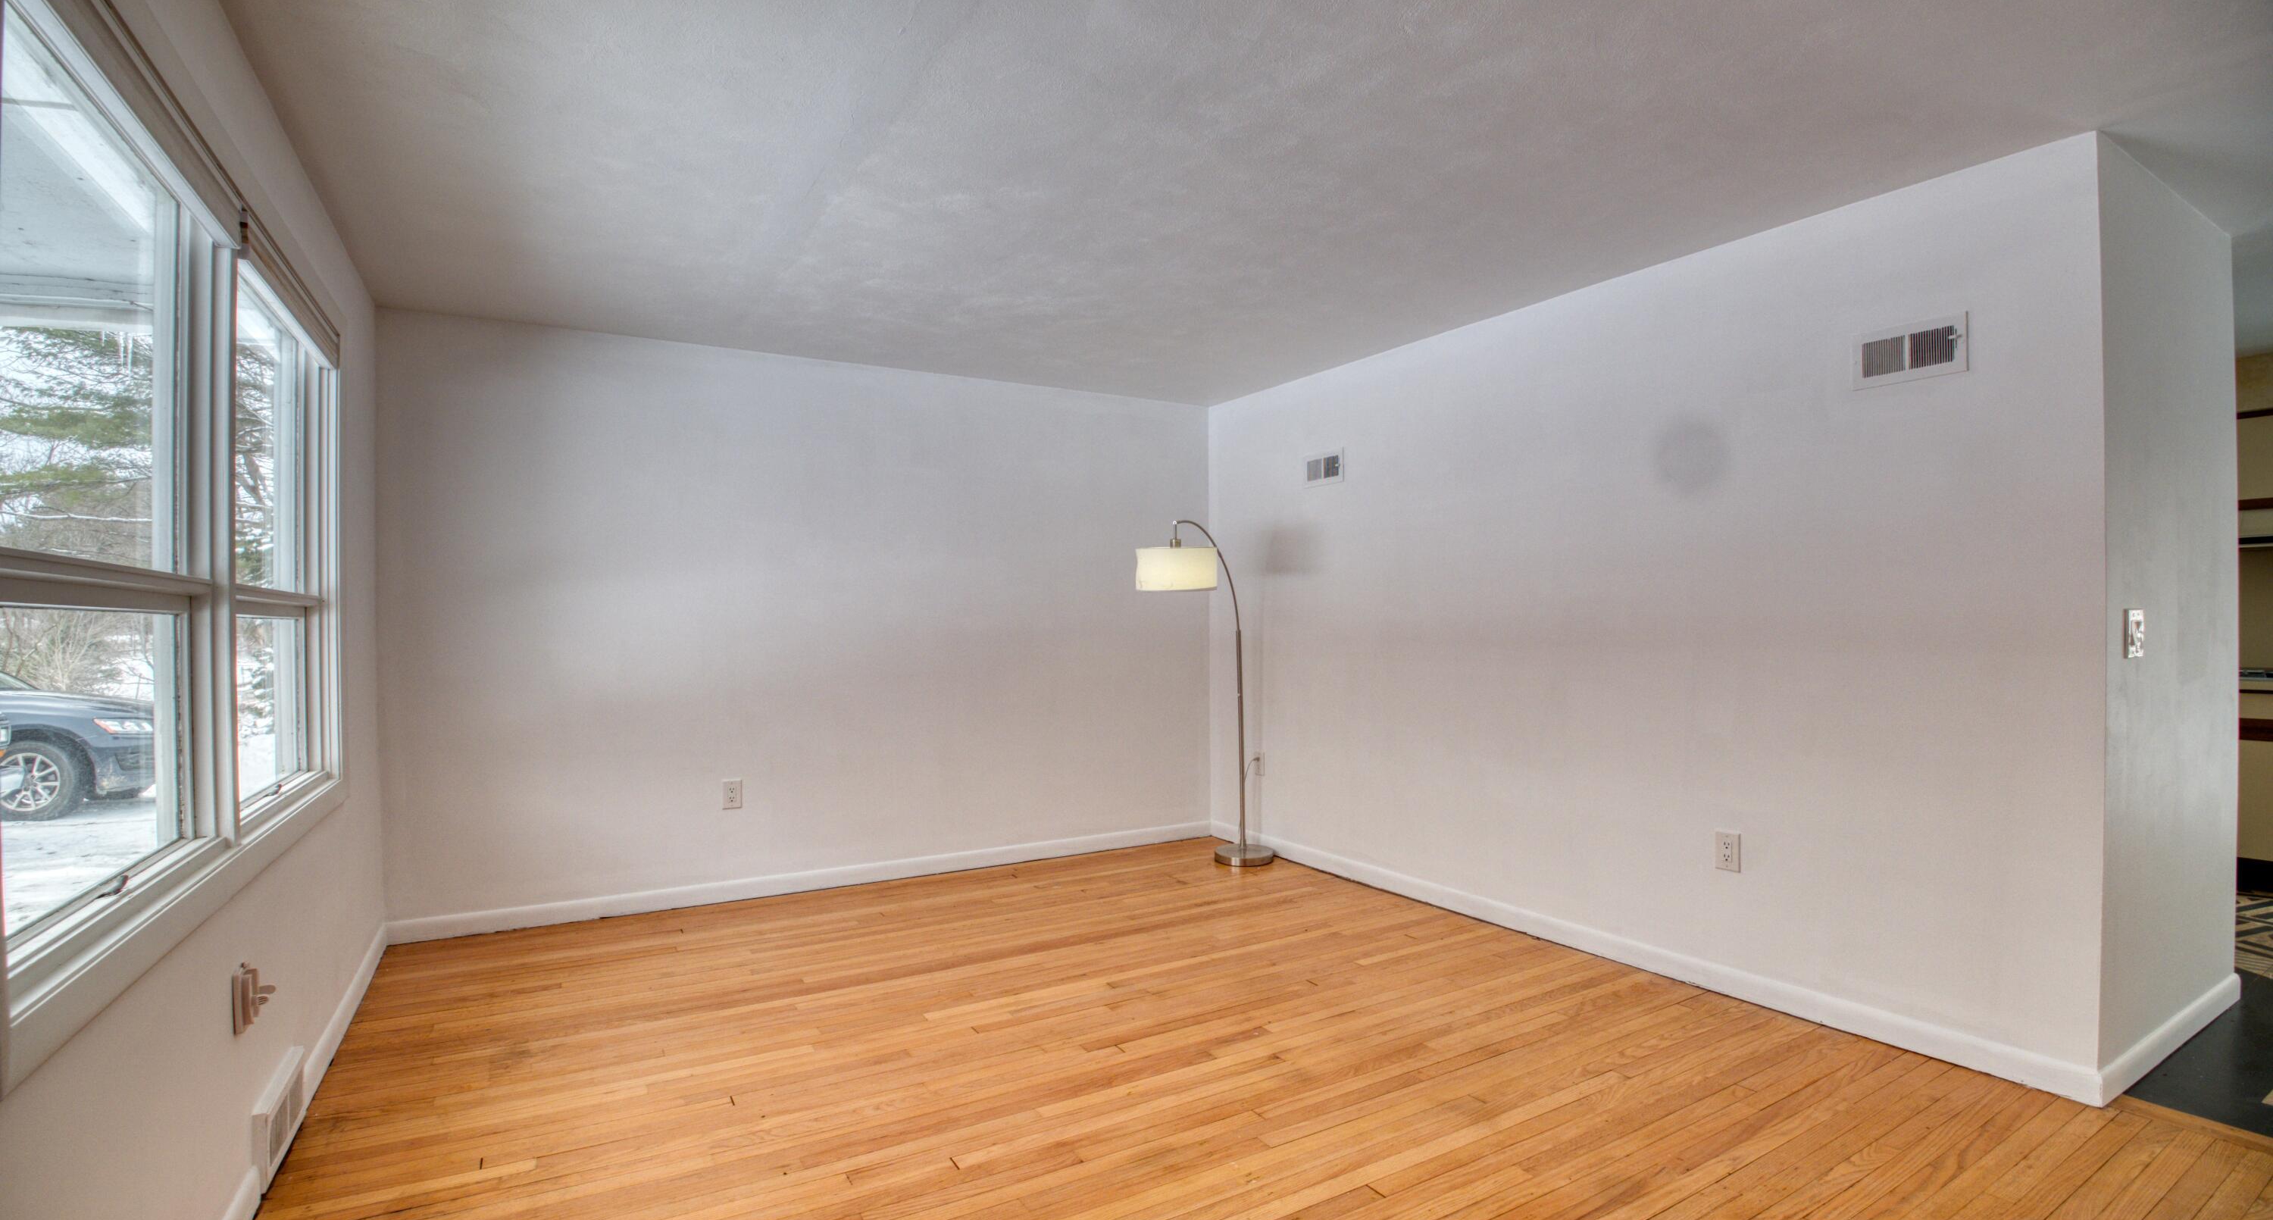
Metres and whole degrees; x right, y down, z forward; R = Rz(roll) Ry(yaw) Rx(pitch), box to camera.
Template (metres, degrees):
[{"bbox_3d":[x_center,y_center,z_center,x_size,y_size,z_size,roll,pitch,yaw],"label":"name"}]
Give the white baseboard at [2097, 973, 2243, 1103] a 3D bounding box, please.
[{"bbox_3d":[2.972,1.200,2.696,1.288,0.083,0.014,0,0,-31],"label":"white baseboard"}]

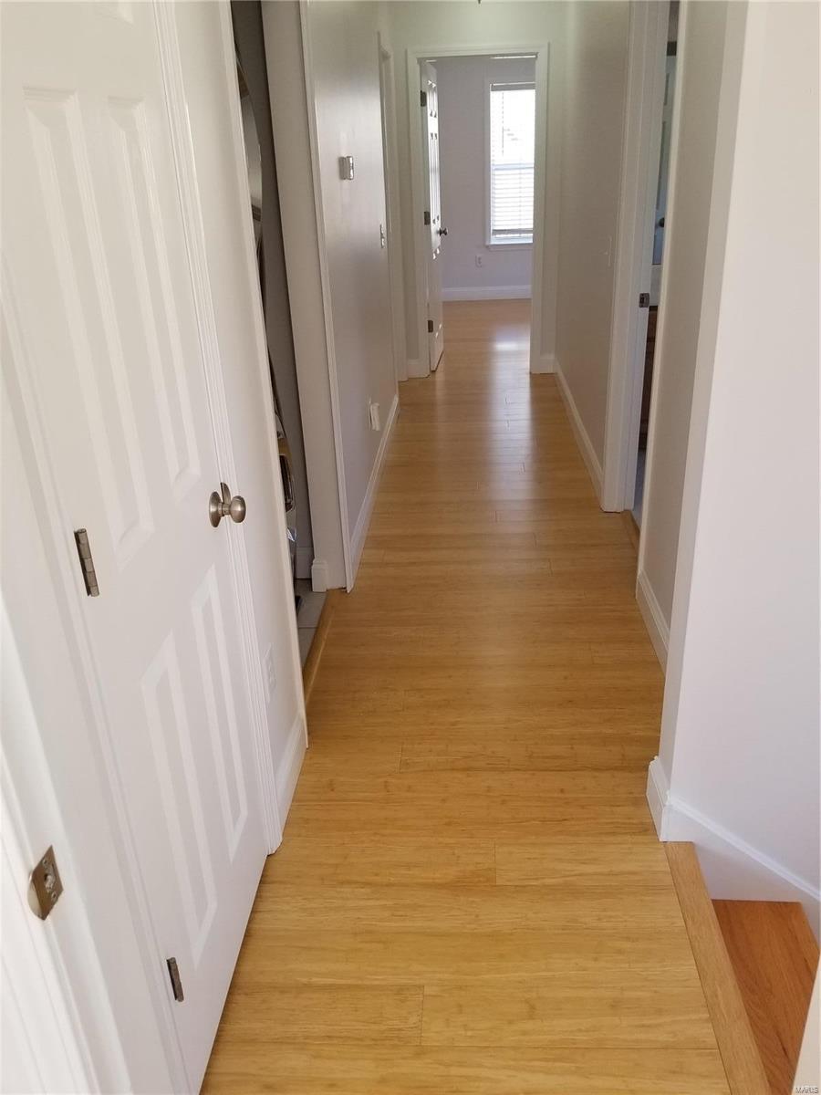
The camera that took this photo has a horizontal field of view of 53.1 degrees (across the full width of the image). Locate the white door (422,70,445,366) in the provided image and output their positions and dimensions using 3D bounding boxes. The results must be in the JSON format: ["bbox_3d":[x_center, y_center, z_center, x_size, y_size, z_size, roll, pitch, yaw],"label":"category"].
[{"bbox_3d":[0.188,-2.420,6.119,0.037,2.030,0.760,3,26,9],"label":"white door"}]

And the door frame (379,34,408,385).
[{"bbox_3d":[-0.127,-2.029,5.261,0.120,2.110,0.880,0,26,4],"label":"door frame"}]

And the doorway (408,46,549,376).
[{"bbox_3d":[0.470,-2.253,5.701,0.890,2.100,0.130,0,26,4],"label":"doorway"}]

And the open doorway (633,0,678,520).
[{"bbox_3d":[0.901,-0.928,2.973,0.130,2.070,0.830,0,26,4],"label":"open doorway"}]

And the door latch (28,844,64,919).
[{"bbox_3d":[-0.345,0.326,0.790,0.010,0.058,0.042,0,26,4],"label":"door latch"}]

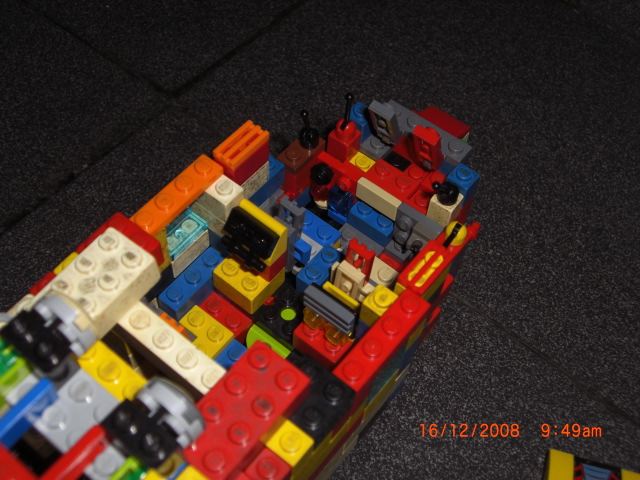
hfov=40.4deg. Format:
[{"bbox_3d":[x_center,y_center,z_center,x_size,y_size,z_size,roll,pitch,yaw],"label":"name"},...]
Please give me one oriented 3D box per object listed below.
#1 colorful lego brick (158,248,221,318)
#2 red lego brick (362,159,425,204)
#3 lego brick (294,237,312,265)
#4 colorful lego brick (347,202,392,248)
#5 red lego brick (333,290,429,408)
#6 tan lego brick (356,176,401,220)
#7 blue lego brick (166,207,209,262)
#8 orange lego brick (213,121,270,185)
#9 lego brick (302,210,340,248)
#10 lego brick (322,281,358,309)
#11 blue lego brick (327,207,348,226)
[{"bbox_3d":[-0.039,0.014,0.271,0.008,0.011,0.024,35,63,17],"label":"colorful lego brick"},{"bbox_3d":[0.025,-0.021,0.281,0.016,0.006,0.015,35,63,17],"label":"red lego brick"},{"bbox_3d":[-0.006,0.004,0.289,0.005,0.007,0.004,36,63,17],"label":"lego brick"},{"bbox_3d":[0.018,-0.006,0.288,0.016,0.011,0.008,35,63,17],"label":"colorful lego brick"},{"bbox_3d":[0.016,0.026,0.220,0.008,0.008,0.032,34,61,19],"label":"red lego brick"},{"bbox_3d":[0.019,-0.013,0.281,0.016,0.008,0.003,35,63,17],"label":"tan lego brick"},{"bbox_3d":[-0.042,-0.001,0.262,0.008,0.003,0.016,35,63,17],"label":"blue lego brick"},{"bbox_3d":[-0.024,-0.025,0.265,0.008,0.015,0.016,35,63,17],"label":"orange lego brick"},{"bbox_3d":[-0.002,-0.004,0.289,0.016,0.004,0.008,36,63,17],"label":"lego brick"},{"bbox_3d":[0.006,0.016,0.248,0.012,0.004,0.004,35,63,17],"label":"lego brick"},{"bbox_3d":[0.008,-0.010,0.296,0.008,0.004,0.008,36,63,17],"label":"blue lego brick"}]

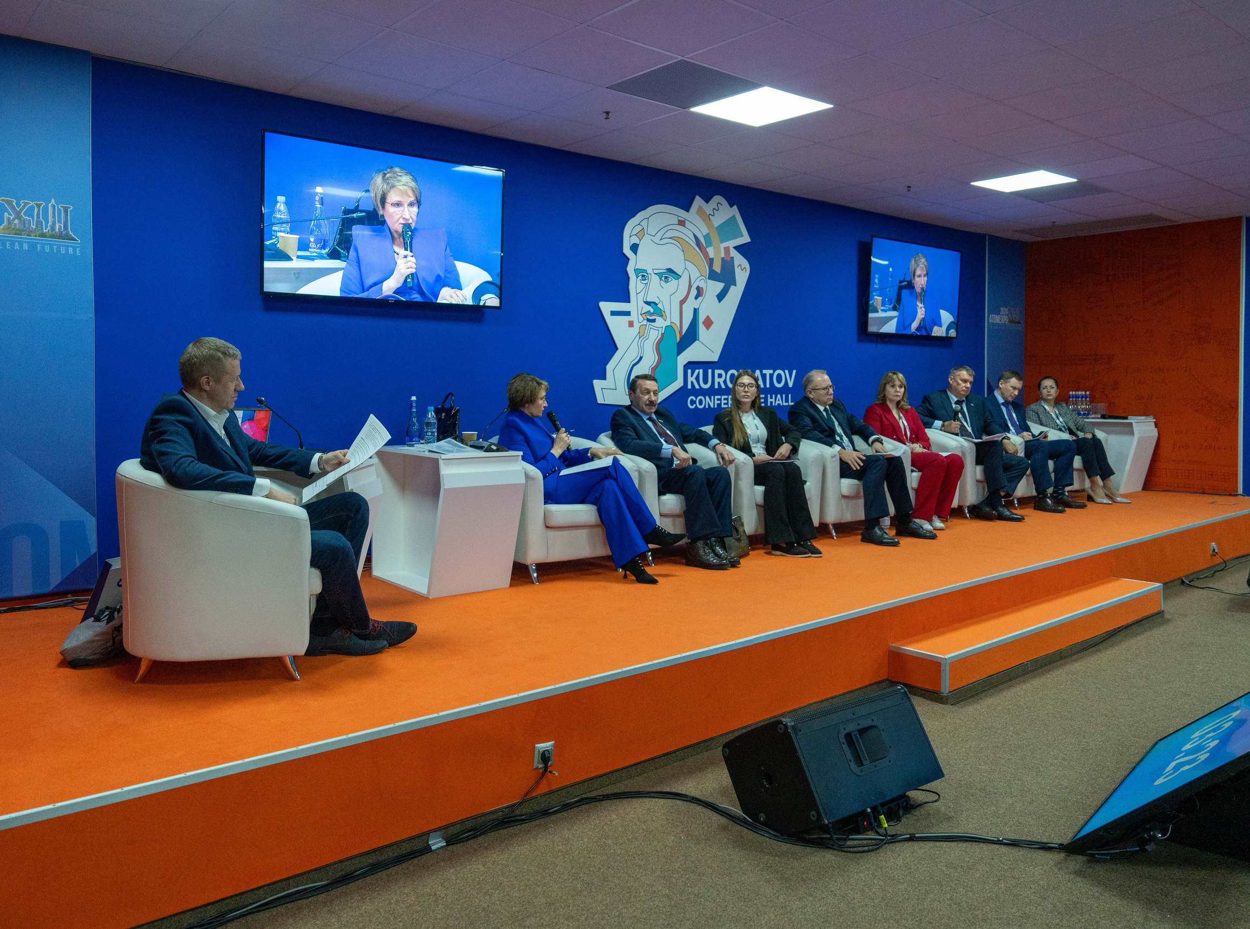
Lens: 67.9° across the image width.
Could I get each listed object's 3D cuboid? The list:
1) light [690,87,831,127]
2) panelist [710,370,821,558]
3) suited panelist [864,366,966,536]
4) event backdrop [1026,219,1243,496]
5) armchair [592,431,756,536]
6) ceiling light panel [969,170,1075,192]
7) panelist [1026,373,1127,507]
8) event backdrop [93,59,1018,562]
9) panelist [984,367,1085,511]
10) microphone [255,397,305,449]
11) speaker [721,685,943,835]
[{"bbox_3d":[0.771,-2.017,5.234,0.595,0.025,0.595,-3,4,-40],"label":"light"},{"bbox_3d":[0.946,-0.056,6.075,0.560,1.160,0.920,-2,4,-39],"label":"panelist"},{"bbox_3d":[2.124,-0.128,6.923,0.500,1.110,0.880,-1,4,-25],"label":"suited panelist"},{"bbox_3d":[5.049,-1.064,9.400,0.080,2.580,2.110,-3,4,-40],"label":"event backdrop"},{"bbox_3d":[0.187,0.177,5.724,0.800,0.750,0.750,-2,4,-39],"label":"armchair"},{"bbox_3d":[3.076,-2.173,7.154,0.595,0.025,0.595,-3,4,-40],"label":"ceiling light panel"},{"bbox_3d":[4.120,-0.269,8.639,0.560,1.150,0.950,-2,4,-39],"label":"panelist"},{"bbox_3d":[0.773,-0.894,7.282,8.715,2.600,0.100,-2,3,-40],"label":"event backdrop"},{"bbox_3d":[3.444,-0.224,7.932,0.560,1.140,0.880,-2,4,-33],"label":"panelist"},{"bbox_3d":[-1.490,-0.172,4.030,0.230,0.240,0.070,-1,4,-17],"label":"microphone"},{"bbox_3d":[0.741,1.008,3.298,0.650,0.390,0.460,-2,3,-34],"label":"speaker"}]

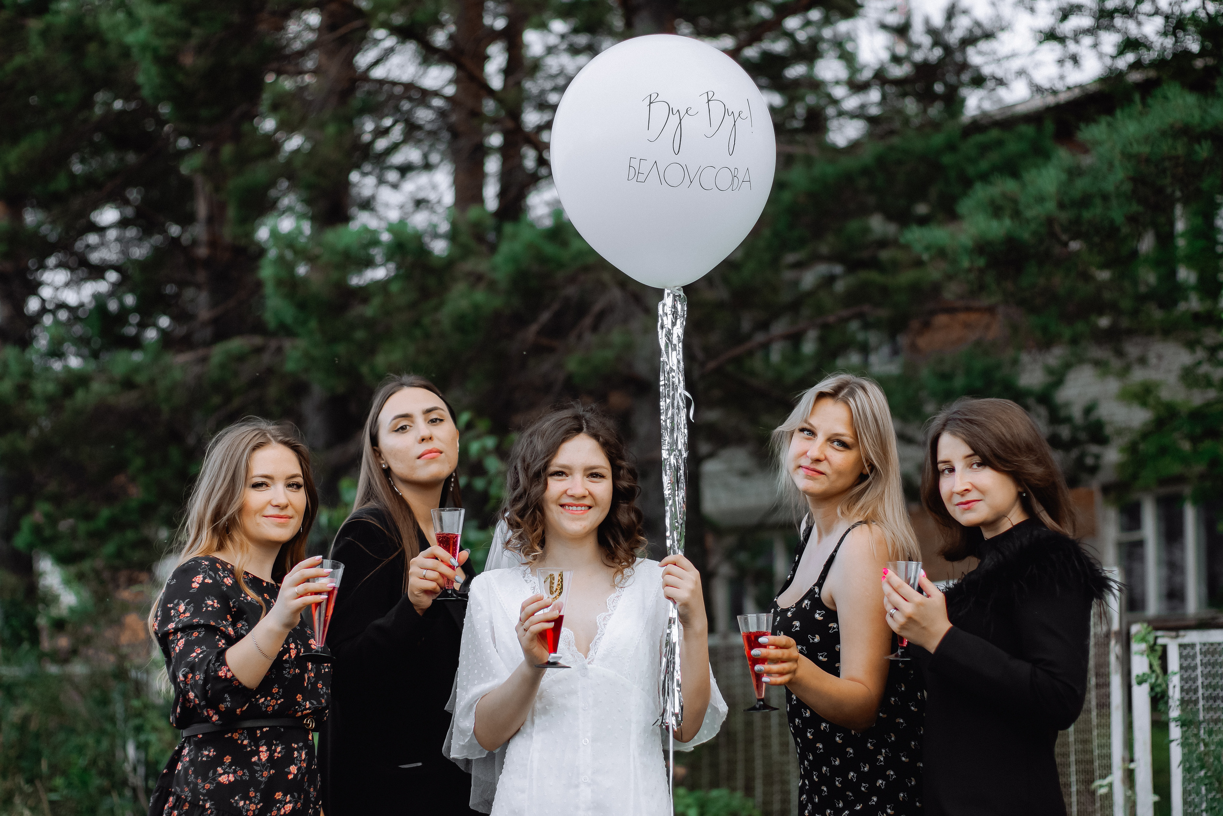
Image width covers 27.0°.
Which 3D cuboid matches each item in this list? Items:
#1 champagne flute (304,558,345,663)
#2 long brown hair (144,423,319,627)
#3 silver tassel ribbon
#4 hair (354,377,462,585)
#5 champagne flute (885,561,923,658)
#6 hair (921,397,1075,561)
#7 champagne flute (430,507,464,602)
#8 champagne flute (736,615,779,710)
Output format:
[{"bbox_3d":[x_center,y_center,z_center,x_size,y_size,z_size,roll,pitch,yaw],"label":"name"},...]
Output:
[{"bbox_3d":[-0.484,0.340,4.270,0.061,0.168,0.061,5,-12,0],"label":"champagne flute"},{"bbox_3d":[-0.669,0.207,4.500,0.290,0.380,0.280,2,-4,-27],"label":"long brown hair"},{"bbox_3d":[0.100,0.227,4.300,0.055,0.865,0.055,0,-4,0],"label":"silver tassel ribbon"},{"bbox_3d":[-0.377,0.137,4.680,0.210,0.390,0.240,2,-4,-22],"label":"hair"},{"bbox_3d":[0.499,0.346,4.350,0.061,0.168,0.061,1,-3,0],"label":"champagne flute"},{"bbox_3d":[0.680,0.124,4.480,0.250,0.285,0.270,-3,-5,35],"label":"hair"},{"bbox_3d":[-0.286,0.259,4.520,0.061,0.168,0.061,-3,3,0],"label":"champagne flute"},{"bbox_3d":[0.251,0.434,4.350,0.061,0.168,0.061,-4,-4,0],"label":"champagne flute"}]

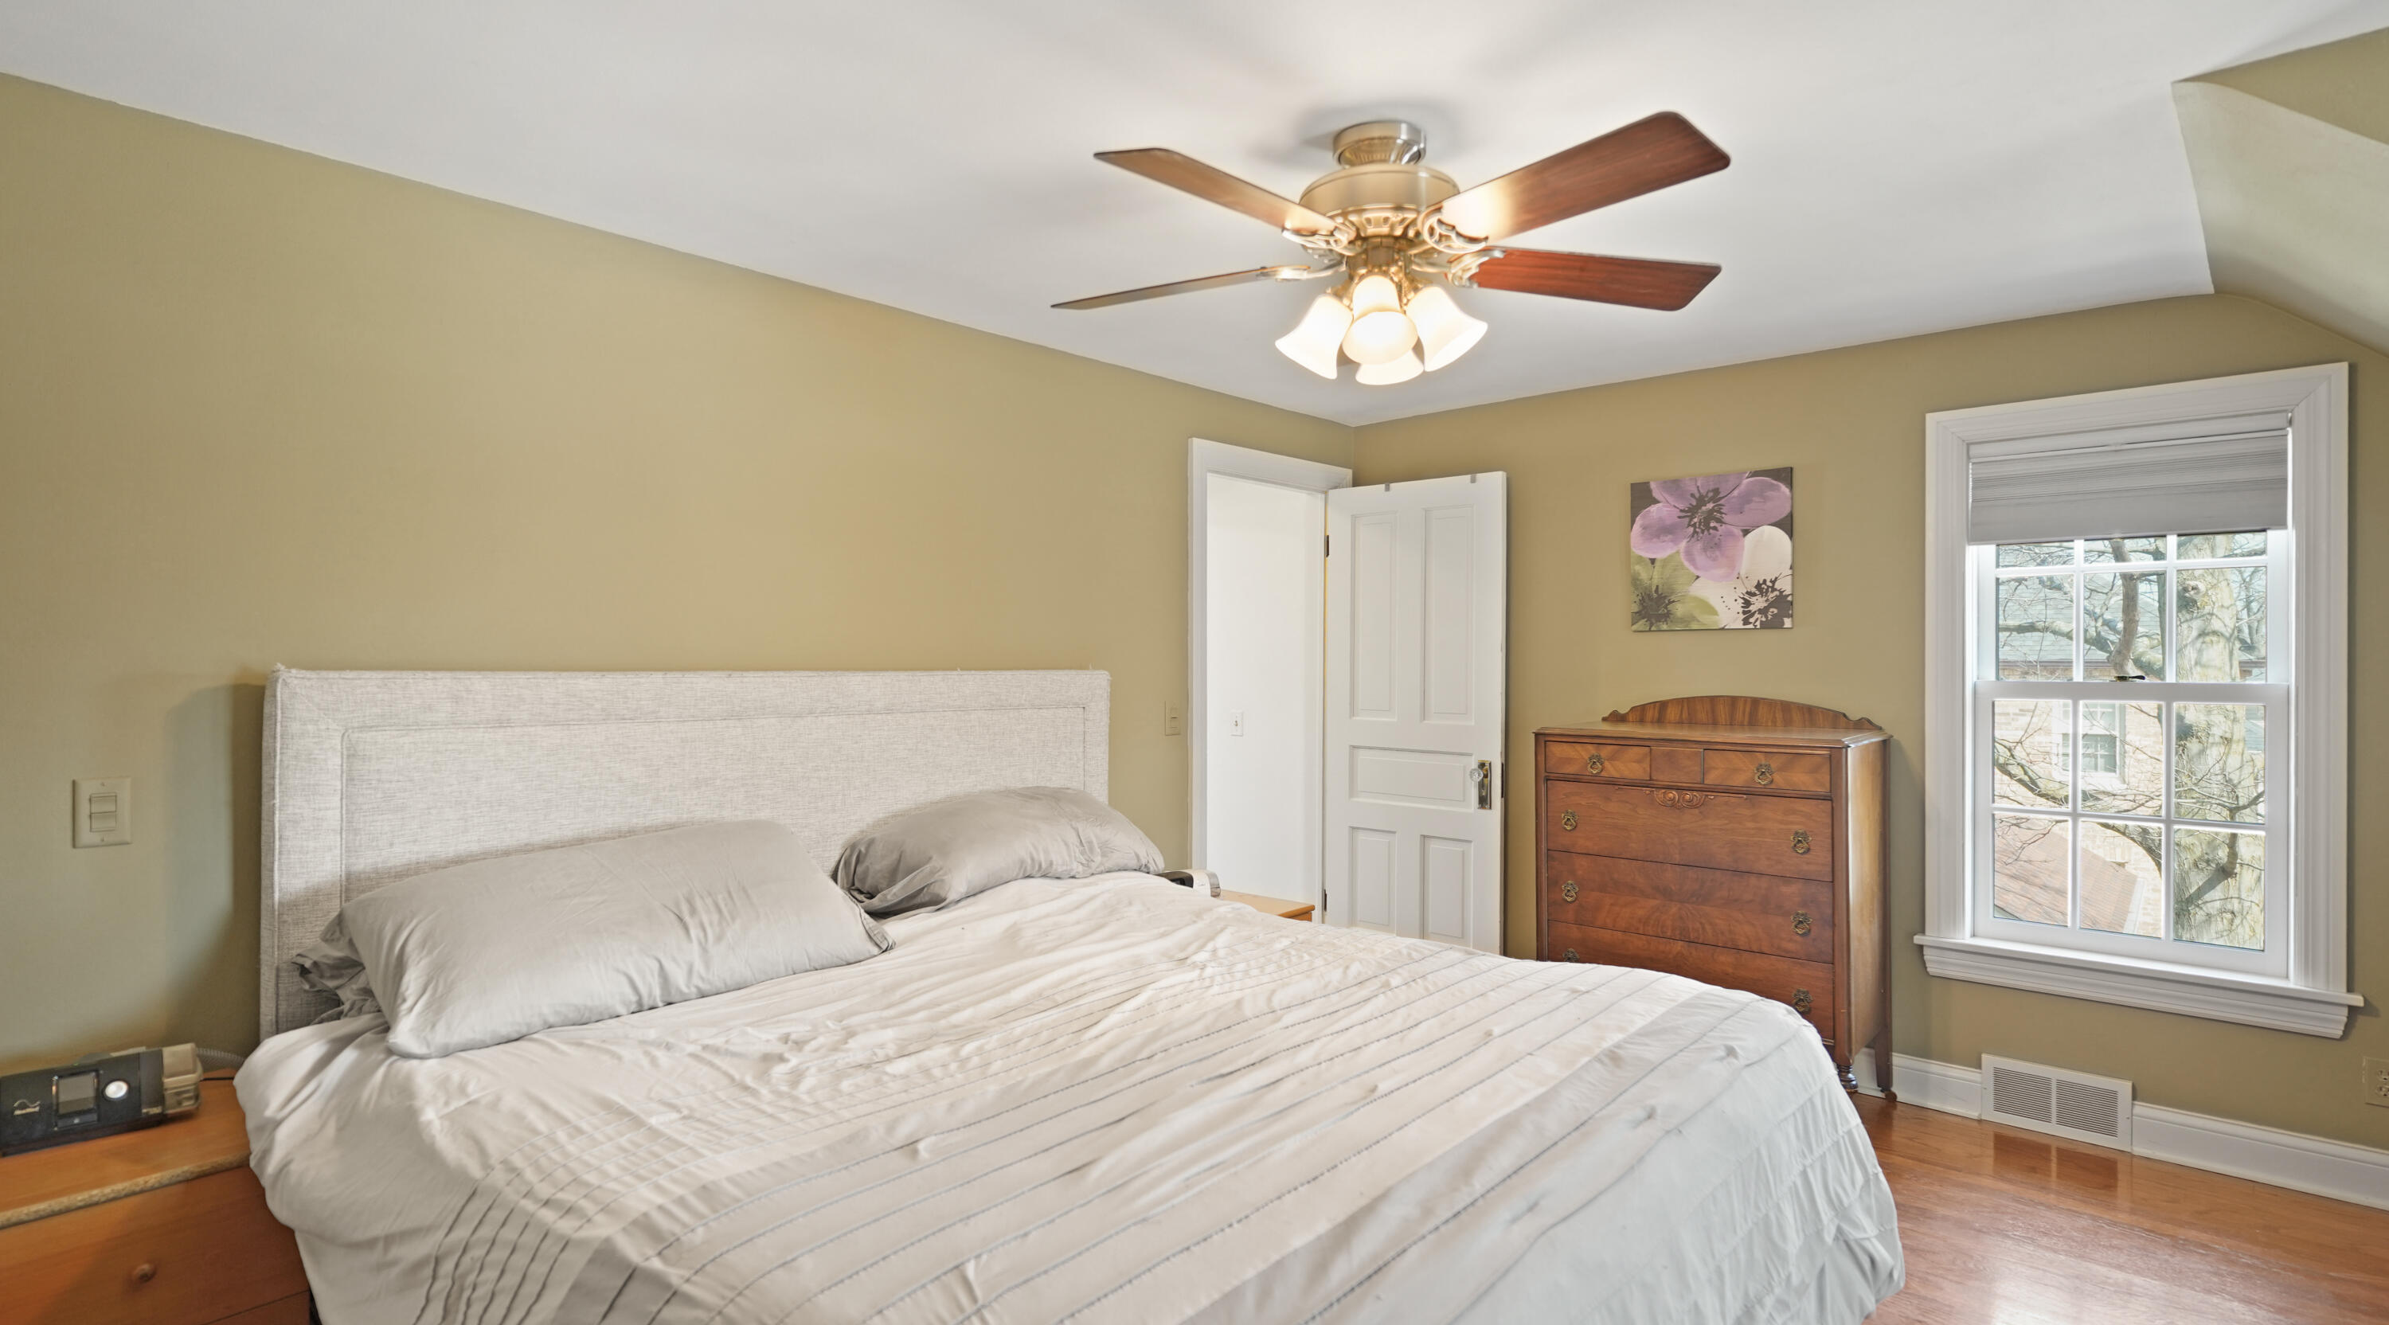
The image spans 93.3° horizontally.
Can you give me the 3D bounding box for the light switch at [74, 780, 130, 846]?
[{"bbox_3d":[-1.815,0.251,1.877,0.010,0.114,0.071,0,1,41],"label":"light switch"}]

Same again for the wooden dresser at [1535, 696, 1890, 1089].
[{"bbox_3d":[1.629,0.739,3.579,0.905,1.244,0.560,0,1,41],"label":"wooden dresser"}]

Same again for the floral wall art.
[{"bbox_3d":[1.745,-0.368,3.820,0.512,0.518,0.030,0,1,41],"label":"floral wall art"}]

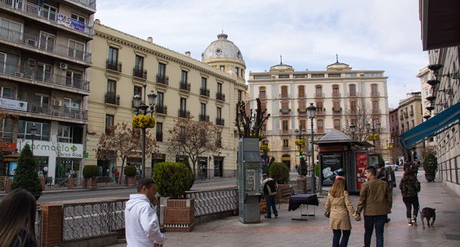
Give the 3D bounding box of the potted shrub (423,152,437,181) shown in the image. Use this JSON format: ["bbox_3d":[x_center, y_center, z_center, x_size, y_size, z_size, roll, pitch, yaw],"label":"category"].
[{"bbox_3d":[15.898,3.506,27.500,1.120,2.380,1.120,1,-8,0],"label":"potted shrub"}]

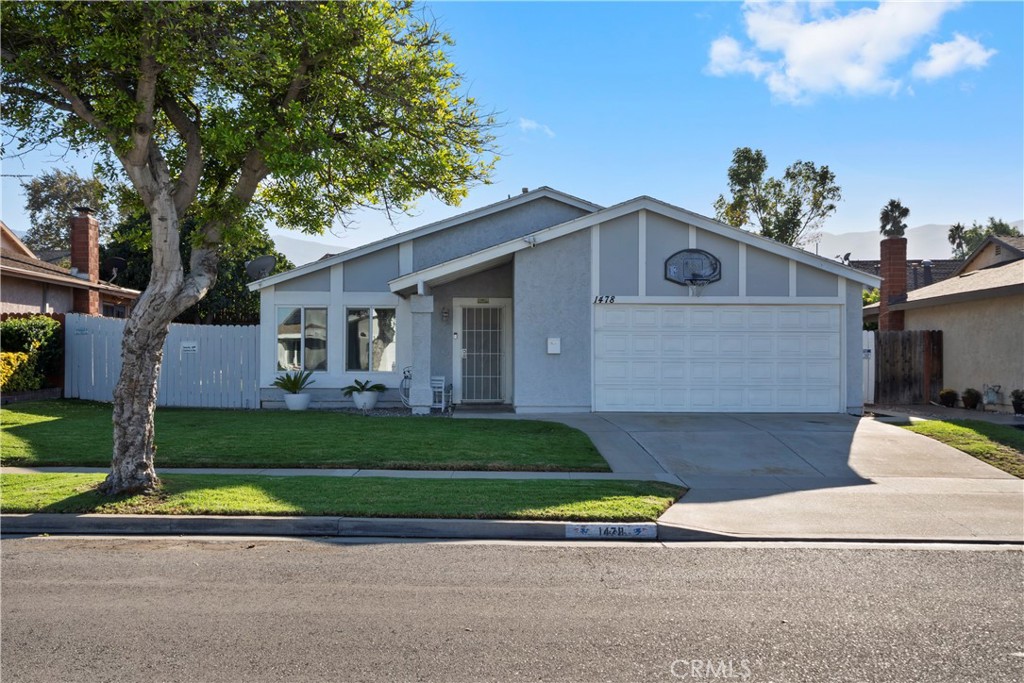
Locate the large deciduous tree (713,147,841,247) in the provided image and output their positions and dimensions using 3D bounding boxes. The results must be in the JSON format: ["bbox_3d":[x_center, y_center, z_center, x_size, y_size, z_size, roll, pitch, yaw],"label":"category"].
[{"bbox_3d":[11.200,-3.700,42.000,5.500,9.100,5.200,0,0,2],"label":"large deciduous tree"}]

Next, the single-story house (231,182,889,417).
[{"bbox_3d":[1.050,-0.900,25.200,12.500,4.630,11.500,0,0,2],"label":"single-story house"}]

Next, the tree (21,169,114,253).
[{"bbox_3d":[-22.900,-4.000,52.000,5.800,9.800,5.600,0,0,2],"label":"tree"}]

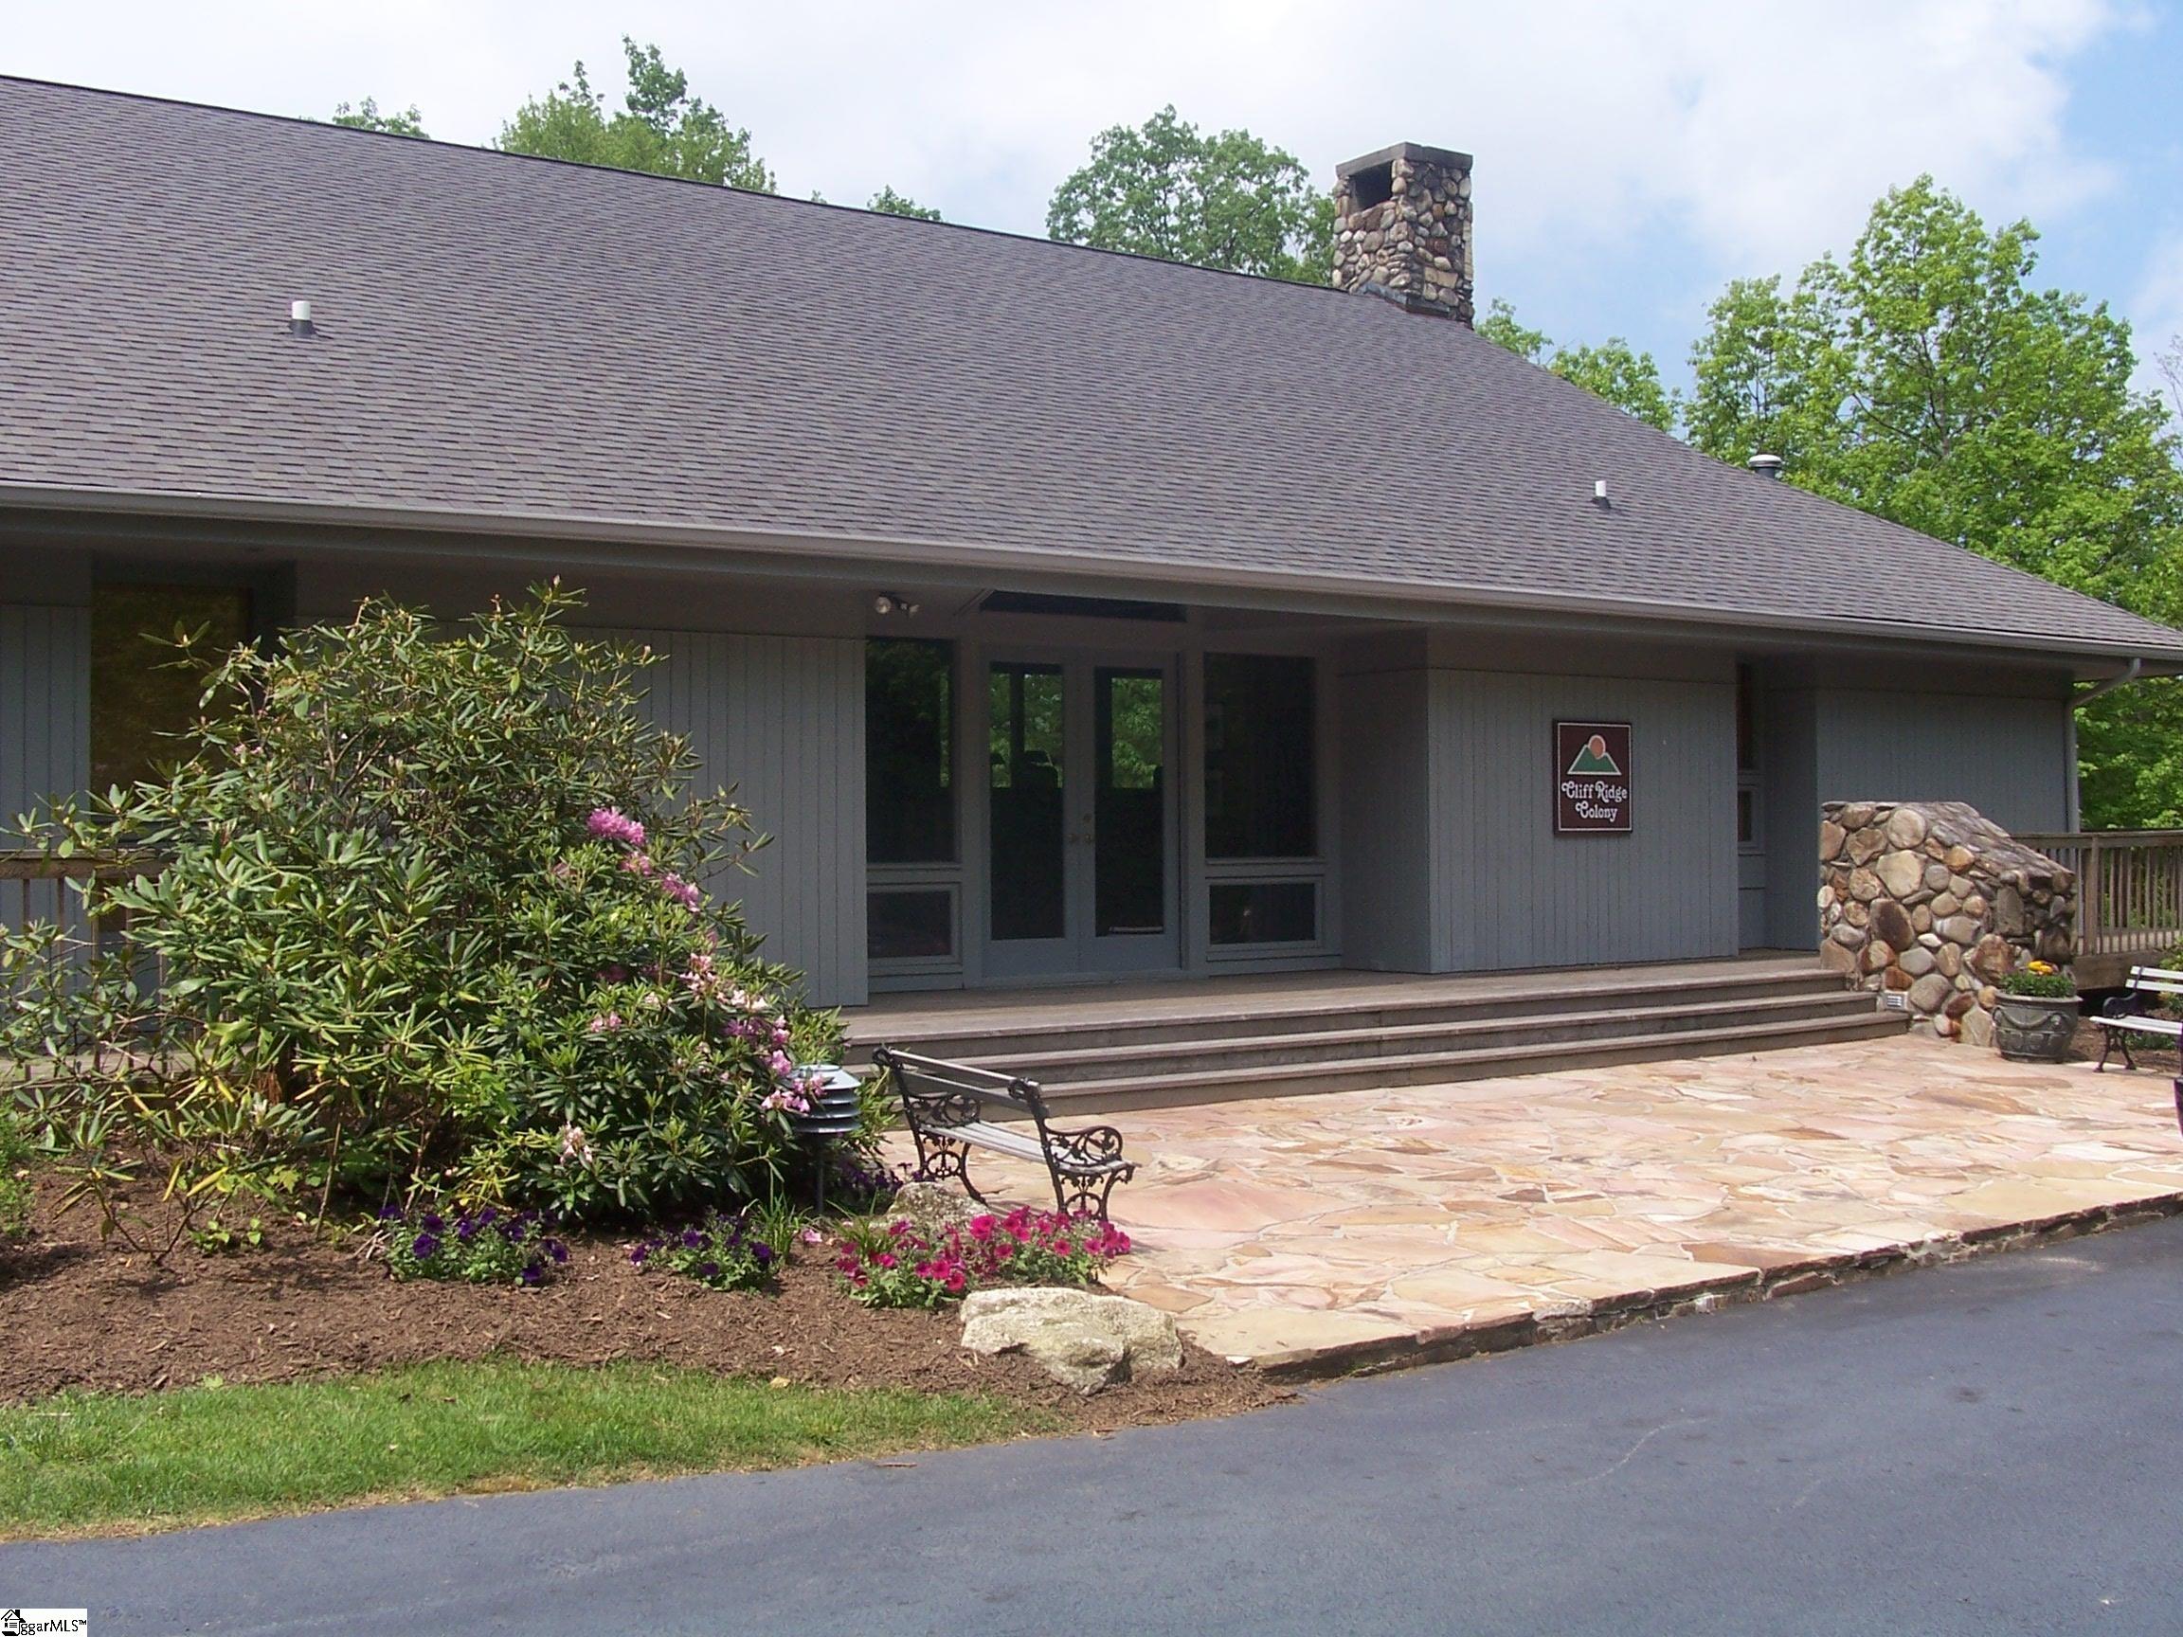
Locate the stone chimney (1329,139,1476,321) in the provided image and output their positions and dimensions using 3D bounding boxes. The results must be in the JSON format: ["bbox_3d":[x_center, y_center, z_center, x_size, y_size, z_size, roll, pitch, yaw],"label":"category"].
[{"bbox_3d":[3.870,-7.054,27.084,1.123,2.160,1.318,0,0,-33],"label":"stone chimney"}]

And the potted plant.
[{"bbox_3d":[6.102,1.245,14.260,0.562,0.643,0.562,0,0,-33],"label":"potted plant"}]

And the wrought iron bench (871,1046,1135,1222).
[{"bbox_3d":[-0.351,1.266,8.536,0.520,0.700,1.380,0,0,-27],"label":"wrought iron bench"}]

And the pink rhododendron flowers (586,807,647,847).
[{"bbox_3d":[-2.130,0.038,9.900,0.260,0.190,0.200,0,0,-12],"label":"pink rhododendron flowers"}]

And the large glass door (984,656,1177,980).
[{"bbox_3d":[-0.043,-0.029,16.760,1.782,2.414,0.090,0,0,-33],"label":"large glass door"}]

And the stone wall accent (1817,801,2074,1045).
[{"bbox_3d":[6.211,0.724,15.926,1.026,1.696,1.534,0,0,-33],"label":"stone wall accent"}]

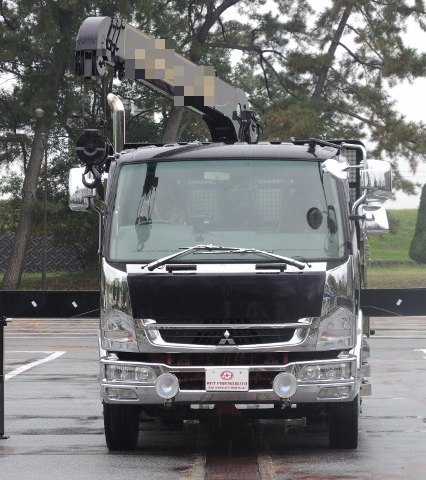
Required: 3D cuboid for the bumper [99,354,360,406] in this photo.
[{"bbox_3d":[0.127,1.098,19.500,2.000,0.390,0.380,0,0,3],"label":"bumper"}]

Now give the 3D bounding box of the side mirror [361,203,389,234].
[{"bbox_3d":[1.283,-0.170,19.700,0.205,0.245,0.130,0,0,-10],"label":"side mirror"}]

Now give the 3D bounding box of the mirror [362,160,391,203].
[{"bbox_3d":[1.290,-0.470,19.700,0.220,0.335,0.140,0,0,-10],"label":"mirror"}]

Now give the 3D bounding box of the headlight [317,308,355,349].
[{"bbox_3d":[0.965,0.691,19.500,0.285,0.310,0.200,0,0,3],"label":"headlight"}]

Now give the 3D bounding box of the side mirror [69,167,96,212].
[{"bbox_3d":[-1.035,-0.401,19.800,0.195,0.360,0.120,-1,0,10],"label":"side mirror"}]

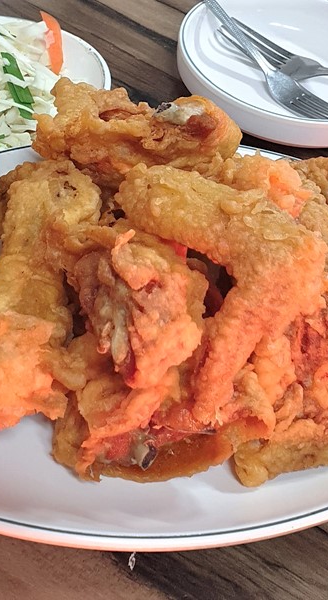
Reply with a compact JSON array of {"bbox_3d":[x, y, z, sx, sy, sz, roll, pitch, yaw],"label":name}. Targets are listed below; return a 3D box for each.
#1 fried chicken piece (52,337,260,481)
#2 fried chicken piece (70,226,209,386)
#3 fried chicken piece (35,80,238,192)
[{"bbox_3d":[-0.003,0.037,0.224,0.080,0.038,0.054,0,54,-5],"label":"fried chicken piece"},{"bbox_3d":[-0.009,0.002,0.223,0.053,0.043,0.054,7,54,0],"label":"fried chicken piece"},{"bbox_3d":[-0.012,-0.073,0.272,0.092,0.044,0.047,7,54,0],"label":"fried chicken piece"}]

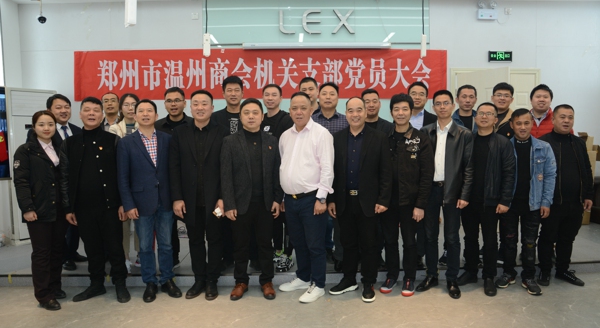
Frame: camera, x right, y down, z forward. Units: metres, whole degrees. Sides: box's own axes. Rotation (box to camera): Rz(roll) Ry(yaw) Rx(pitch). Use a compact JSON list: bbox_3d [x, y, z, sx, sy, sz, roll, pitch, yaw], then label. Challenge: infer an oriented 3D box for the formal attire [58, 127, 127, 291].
[{"bbox_3d":[-1.791,0.362,3.437,0.550,1.347,0.330,-2,5,-24],"label":"formal attire"}]

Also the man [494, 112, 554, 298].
[{"bbox_3d":[2.019,0.331,3.581,0.500,1.642,0.340,3,6,36],"label":"man"}]

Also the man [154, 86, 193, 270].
[{"bbox_3d":[-1.235,0.128,3.937,0.500,1.761,0.320,-1,5,-15],"label":"man"}]

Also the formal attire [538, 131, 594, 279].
[{"bbox_3d":[2.464,0.385,3.698,0.500,1.385,0.310,2,5,27],"label":"formal attire"}]

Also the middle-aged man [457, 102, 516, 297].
[{"bbox_3d":[1.627,0.300,3.489,0.500,1.658,0.320,2,6,30],"label":"middle-aged man"}]

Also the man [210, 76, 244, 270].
[{"bbox_3d":[-0.649,0.088,3.906,0.500,1.857,0.330,-1,5,-7],"label":"man"}]

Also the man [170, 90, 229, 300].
[{"bbox_3d":[-0.850,0.252,3.385,0.520,1.739,0.350,-1,2,-12],"label":"man"}]

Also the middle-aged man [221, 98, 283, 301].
[{"bbox_3d":[-0.412,0.300,3.473,0.540,1.721,0.340,-1,5,-7],"label":"middle-aged man"}]

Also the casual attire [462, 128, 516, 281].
[{"bbox_3d":[1.585,0.354,3.381,0.490,1.239,0.300,0,2,33],"label":"casual attire"}]

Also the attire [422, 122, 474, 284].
[{"bbox_3d":[1.238,0.323,3.358,0.480,1.356,0.310,0,2,32],"label":"attire"}]

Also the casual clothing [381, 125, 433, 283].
[{"bbox_3d":[0.948,0.349,3.560,0.520,1.394,0.300,2,5,22],"label":"casual clothing"}]

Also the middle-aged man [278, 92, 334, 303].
[{"bbox_3d":[0.064,0.283,3.411,0.490,1.765,0.380,2,5,28],"label":"middle-aged man"}]

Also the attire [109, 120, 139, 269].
[{"bbox_3d":[-1.702,0.283,3.837,0.450,1.393,0.280,-2,5,-20],"label":"attire"}]

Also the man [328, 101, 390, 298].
[{"bbox_3d":[0.477,0.279,3.261,0.540,1.652,0.360,0,2,20],"label":"man"}]

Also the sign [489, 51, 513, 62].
[{"bbox_3d":[2.709,-1.449,5.400,0.330,0.145,0.035,-1,2,-1],"label":"sign"}]

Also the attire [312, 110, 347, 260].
[{"bbox_3d":[0.287,0.221,3.893,0.460,1.472,0.290,0,5,3],"label":"attire"}]

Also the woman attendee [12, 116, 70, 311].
[{"bbox_3d":[-2.123,0.371,3.285,0.460,1.609,0.340,-4,6,-43],"label":"woman attendee"}]

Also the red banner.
[{"bbox_3d":[-0.531,-1.213,5.450,5.060,0.680,0.030,-1,5,-2],"label":"red banner"}]

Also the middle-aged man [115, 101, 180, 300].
[{"bbox_3d":[-1.289,0.291,3.404,0.540,1.673,0.350,-1,2,-20],"label":"middle-aged man"}]

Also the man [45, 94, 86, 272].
[{"bbox_3d":[-2.334,0.181,3.914,0.500,1.703,0.330,-3,5,-27],"label":"man"}]

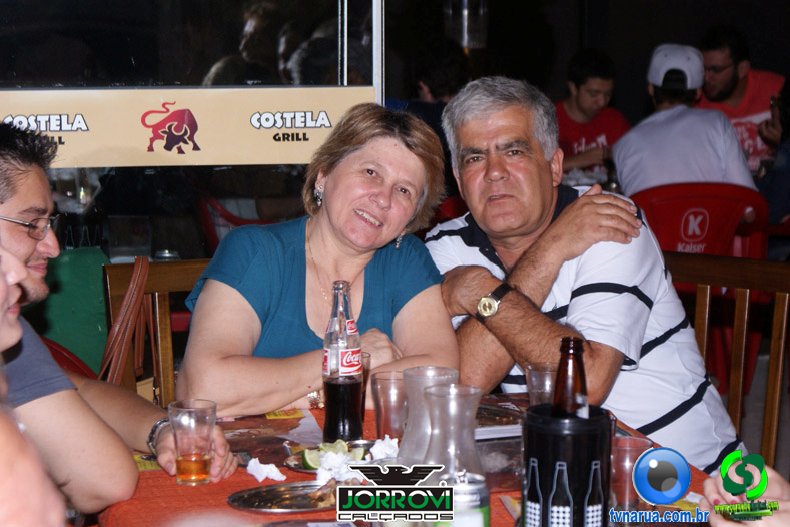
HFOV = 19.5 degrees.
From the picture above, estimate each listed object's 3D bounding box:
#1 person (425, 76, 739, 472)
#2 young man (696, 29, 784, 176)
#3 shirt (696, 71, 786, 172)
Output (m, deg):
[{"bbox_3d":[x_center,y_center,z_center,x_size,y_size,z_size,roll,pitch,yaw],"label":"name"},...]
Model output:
[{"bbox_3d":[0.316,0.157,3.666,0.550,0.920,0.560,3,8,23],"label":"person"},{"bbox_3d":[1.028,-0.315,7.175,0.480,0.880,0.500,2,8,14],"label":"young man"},{"bbox_3d":[1.047,-0.384,7.165,0.420,0.460,0.280,2,8,14],"label":"shirt"}]

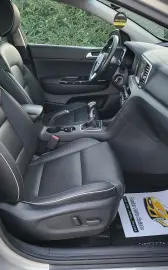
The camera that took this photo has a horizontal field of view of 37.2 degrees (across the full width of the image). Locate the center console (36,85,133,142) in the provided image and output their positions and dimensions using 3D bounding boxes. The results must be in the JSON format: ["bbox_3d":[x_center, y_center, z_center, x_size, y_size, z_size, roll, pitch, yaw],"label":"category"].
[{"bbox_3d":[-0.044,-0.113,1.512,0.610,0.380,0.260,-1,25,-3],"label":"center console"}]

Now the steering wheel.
[{"bbox_3d":[0.157,-0.517,1.748,0.100,0.374,0.374,26,21,-15],"label":"steering wheel"}]

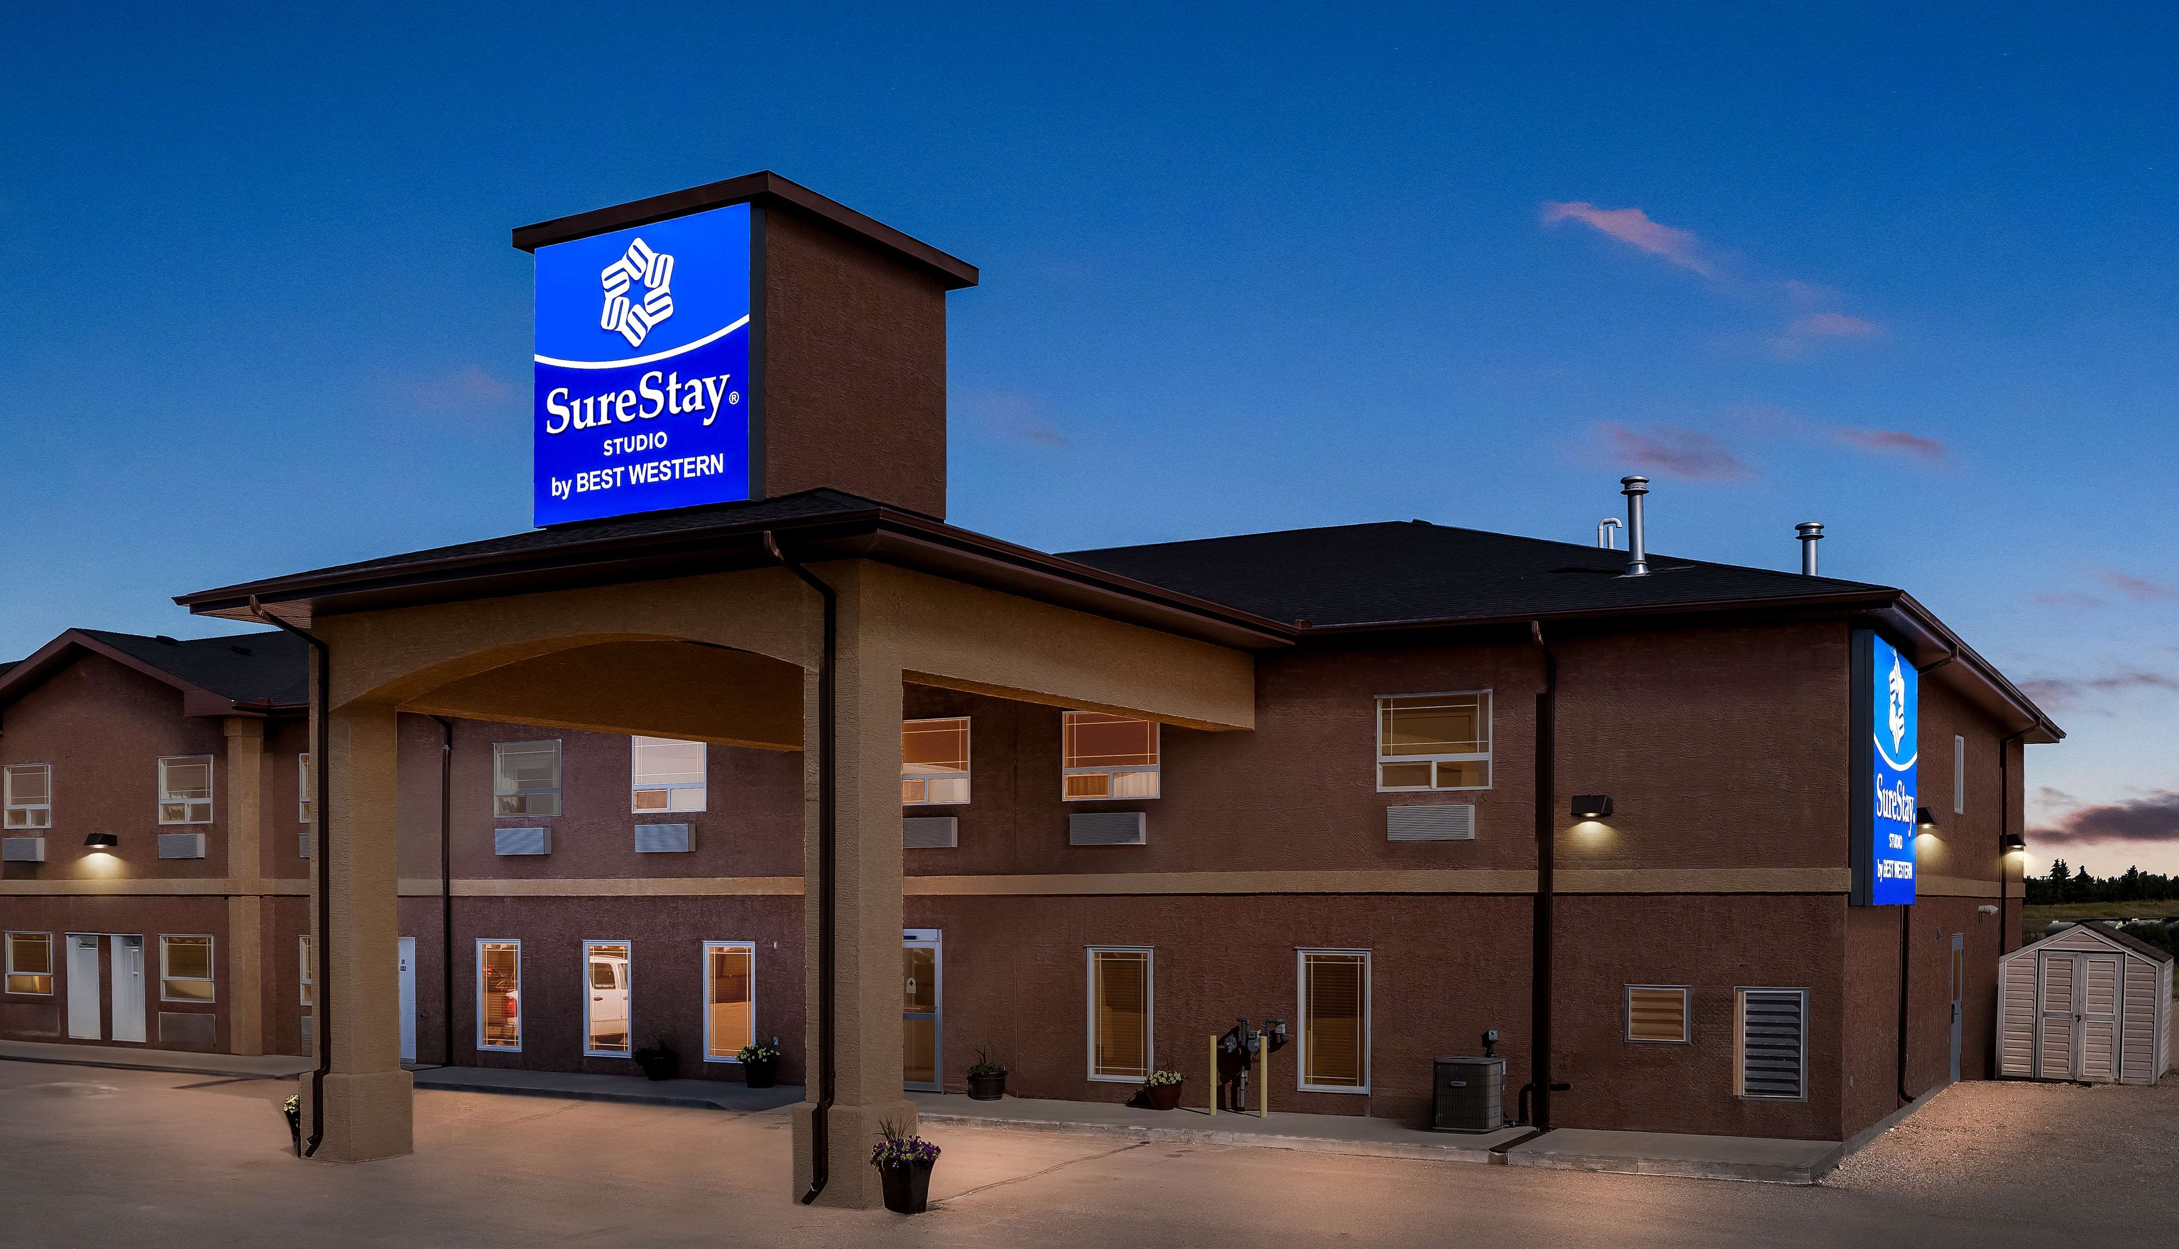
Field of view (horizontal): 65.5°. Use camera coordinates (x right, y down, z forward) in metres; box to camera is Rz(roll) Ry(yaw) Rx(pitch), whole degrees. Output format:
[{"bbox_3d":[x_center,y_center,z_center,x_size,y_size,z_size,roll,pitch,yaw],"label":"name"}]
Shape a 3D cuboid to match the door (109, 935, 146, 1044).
[{"bbox_3d":[-17.986,6.826,31.715,0.970,2.050,0.100,-2,-5,25],"label":"door"}]

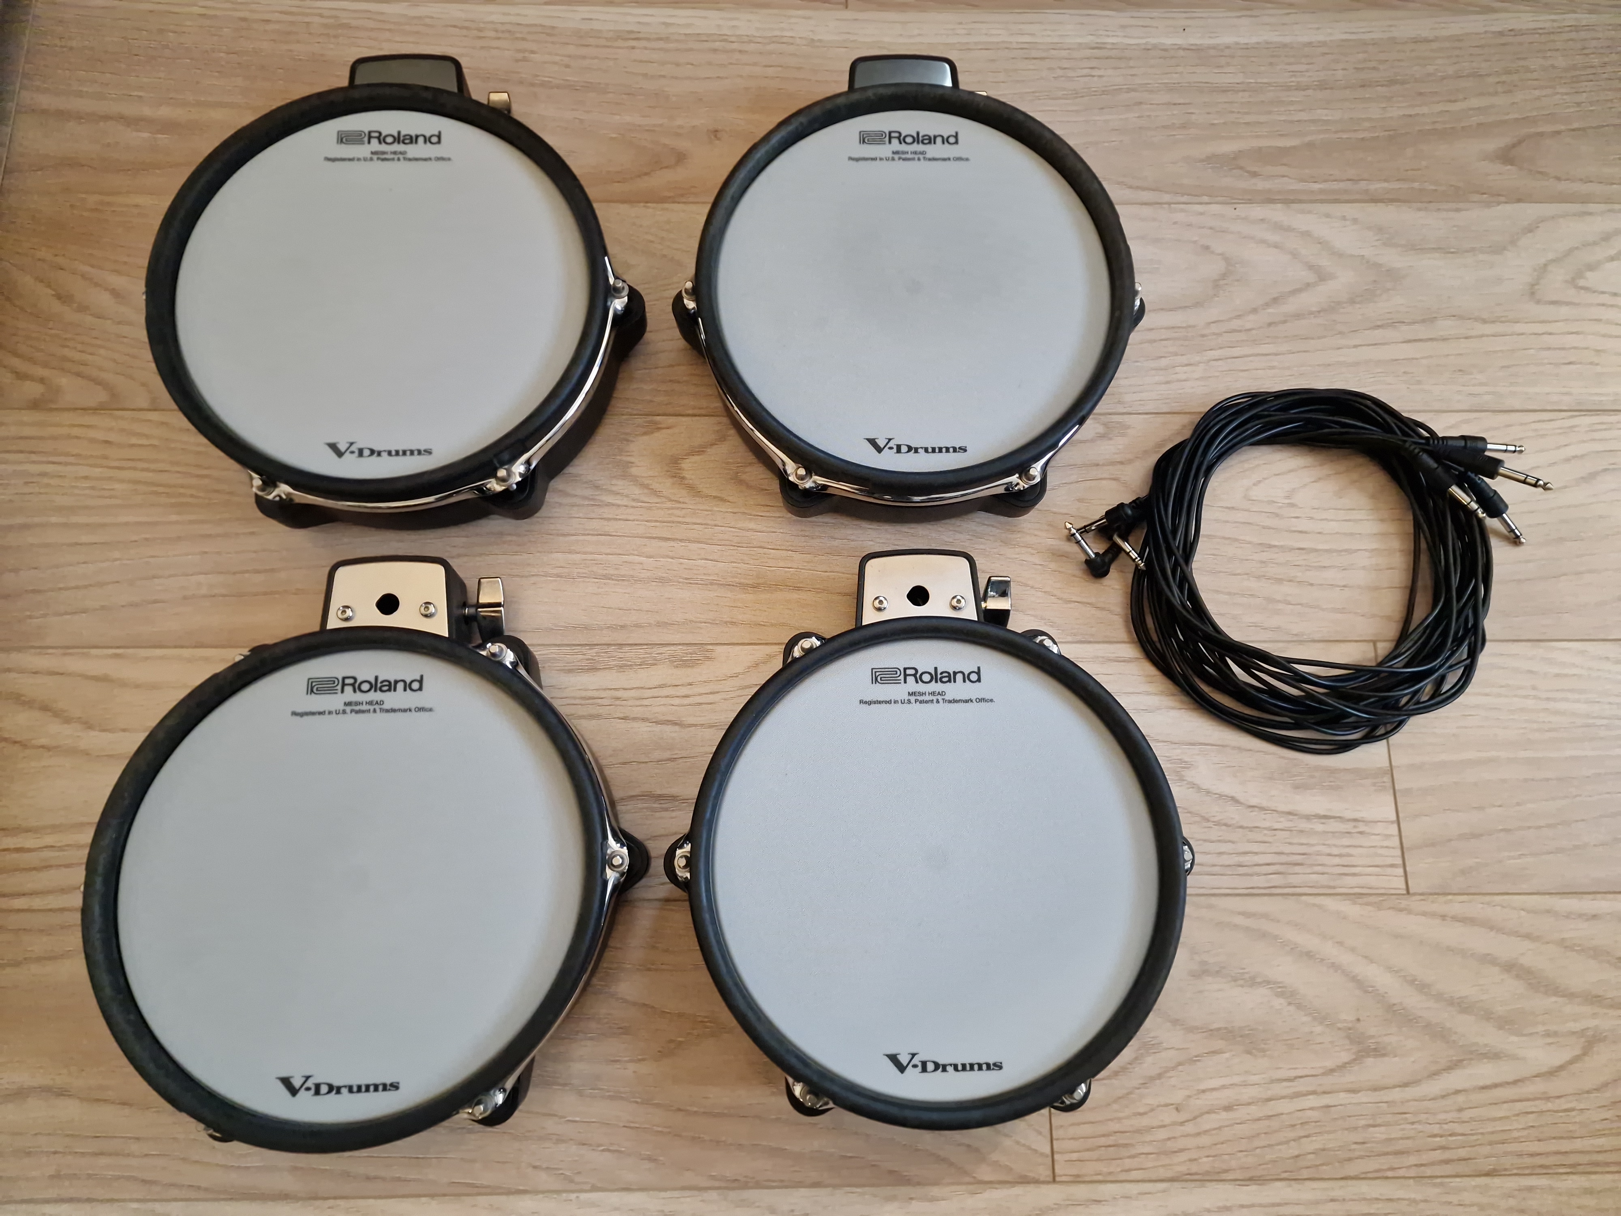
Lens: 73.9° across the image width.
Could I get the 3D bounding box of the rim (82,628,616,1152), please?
[{"bbox_3d":[-0.246,0.144,0.577,0.273,0.023,0.273,0,78,-1],"label":"rim"}]

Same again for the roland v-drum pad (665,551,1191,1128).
[{"bbox_3d":[0.069,0.122,0.619,0.305,0.080,0.322,0,78,-1],"label":"roland v-drum pad"}]

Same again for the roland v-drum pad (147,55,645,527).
[{"bbox_3d":[-0.261,-0.212,0.684,0.305,0.080,0.322,0,78,-1],"label":"roland v-drum pad"}]

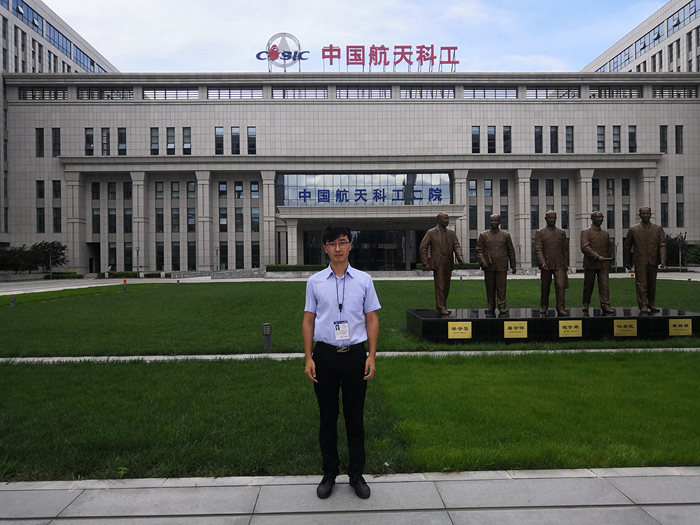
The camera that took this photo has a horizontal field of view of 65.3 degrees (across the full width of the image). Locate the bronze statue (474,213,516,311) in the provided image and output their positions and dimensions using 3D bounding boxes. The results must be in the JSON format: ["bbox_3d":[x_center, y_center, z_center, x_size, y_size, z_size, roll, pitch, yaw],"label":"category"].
[{"bbox_3d":[2.870,0.012,10.800,0.800,1.942,0.580,-1,0,15],"label":"bronze statue"}]

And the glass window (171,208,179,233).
[{"bbox_3d":[-24.004,-5.805,75.020,1.145,3.422,0.200,-1,0,-1],"label":"glass window"}]

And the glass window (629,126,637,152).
[{"bbox_3d":[38.889,-16.901,75.176,1.074,3.982,0.200,-1,0,-1],"label":"glass window"}]

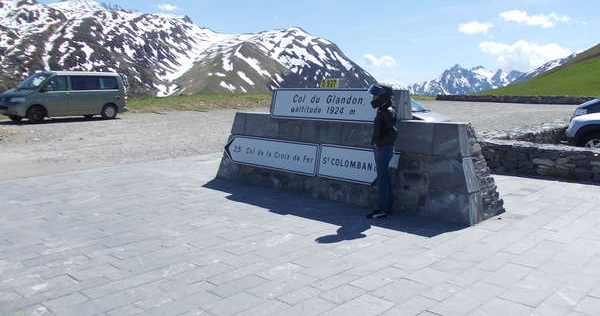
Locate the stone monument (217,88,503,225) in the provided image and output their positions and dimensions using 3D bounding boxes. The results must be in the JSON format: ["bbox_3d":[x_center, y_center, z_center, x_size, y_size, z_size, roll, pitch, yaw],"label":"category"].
[{"bbox_3d":[0.619,-0.274,7.981,5.019,1.699,1.067,7,11,41],"label":"stone monument"}]

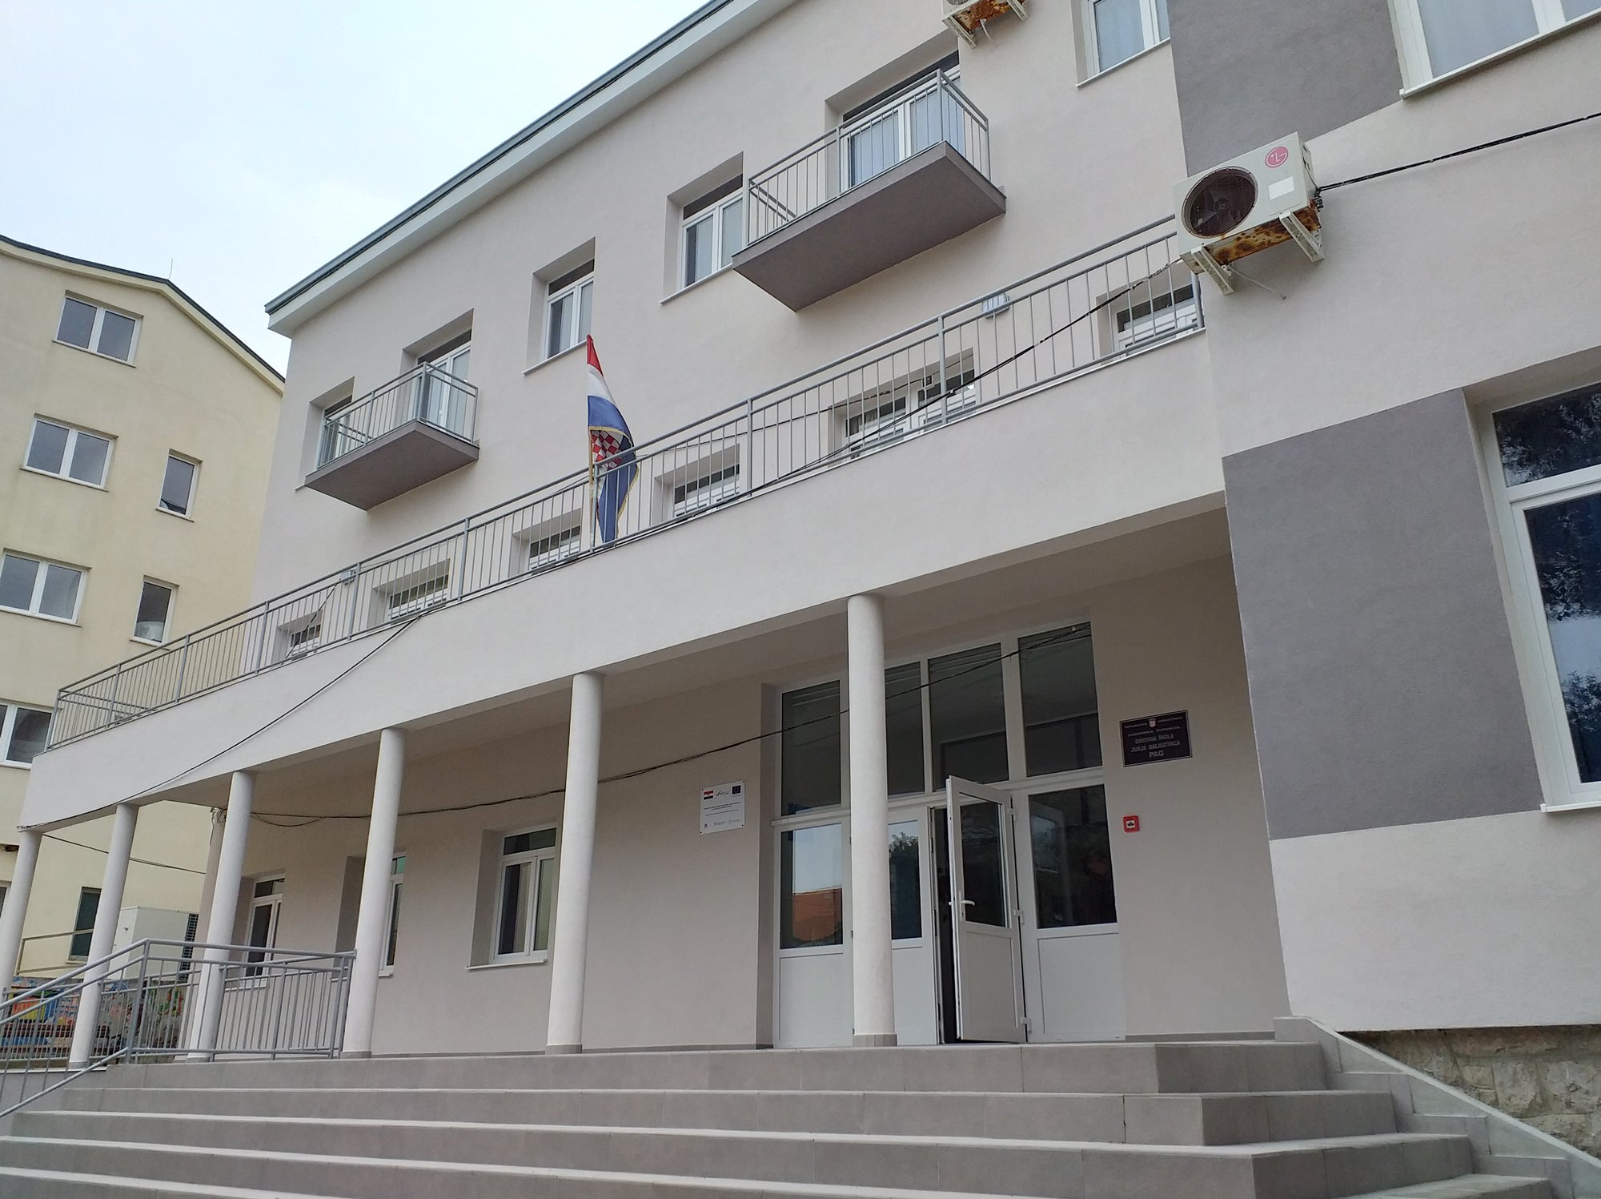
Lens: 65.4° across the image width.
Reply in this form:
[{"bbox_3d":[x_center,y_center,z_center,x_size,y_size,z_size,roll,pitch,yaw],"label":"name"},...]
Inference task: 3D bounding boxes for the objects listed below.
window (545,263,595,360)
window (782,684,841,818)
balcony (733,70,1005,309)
[{"bbox_3d":[-3.301,-4.219,18.361,1.382,1.670,0.100,-16,-26,37],"label":"window"},{"bbox_3d":[0.105,1.531,12.899,0.788,1.303,0.070,-16,-26,36],"label":"window"},{"bbox_3d":[0.693,-4.455,13.710,2.849,1.269,1.094,-16,-26,37],"label":"balcony"}]

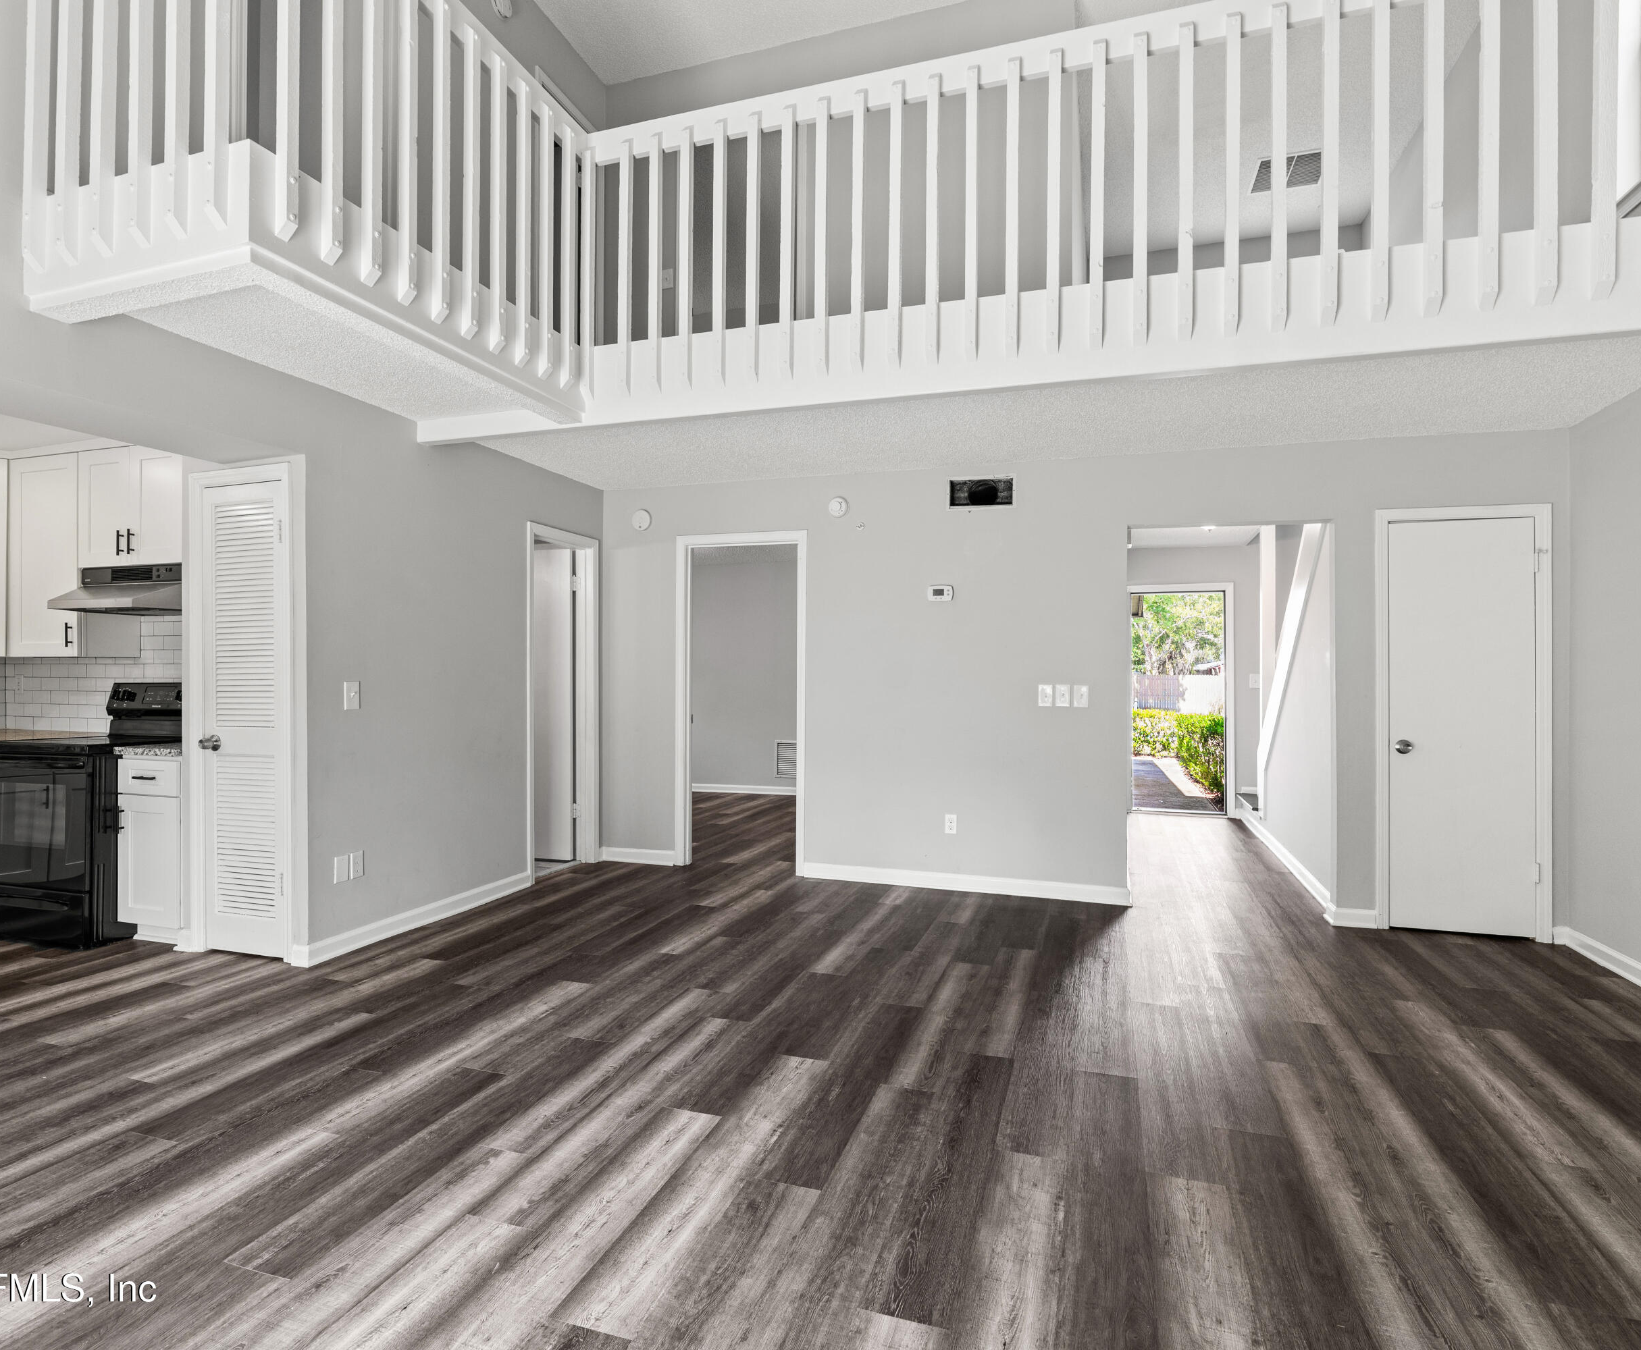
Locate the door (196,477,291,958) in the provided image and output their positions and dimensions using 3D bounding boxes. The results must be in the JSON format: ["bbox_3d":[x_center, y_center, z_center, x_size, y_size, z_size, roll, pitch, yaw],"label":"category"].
[{"bbox_3d":[-2.520,0.199,3.708,0.460,2.045,0.045,1,0,18],"label":"door"}]

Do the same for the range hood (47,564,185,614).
[{"bbox_3d":[-3.367,-0.419,4.216,0.762,0.215,0.495,1,0,18],"label":"range hood"}]

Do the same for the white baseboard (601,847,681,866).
[{"bbox_3d":[-1.198,1.187,5.526,0.540,0.090,0.018,1,0,18],"label":"white baseboard"}]

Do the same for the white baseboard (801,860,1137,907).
[{"bbox_3d":[0.803,1.207,4.891,1.875,0.090,0.018,1,0,18],"label":"white baseboard"}]

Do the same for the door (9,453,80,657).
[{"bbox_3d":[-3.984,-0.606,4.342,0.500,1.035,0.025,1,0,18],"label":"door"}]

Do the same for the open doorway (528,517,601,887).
[{"bbox_3d":[-1.644,0.169,5.291,0.140,2.125,0.710,1,0,18],"label":"open doorway"}]

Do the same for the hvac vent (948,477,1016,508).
[{"bbox_3d":[0.924,-1.044,4.851,0.370,0.175,0.030,1,0,18],"label":"hvac vent"}]

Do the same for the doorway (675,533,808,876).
[{"bbox_3d":[-0.497,0.176,5.357,0.870,2.125,0.140,1,0,18],"label":"doorway"}]

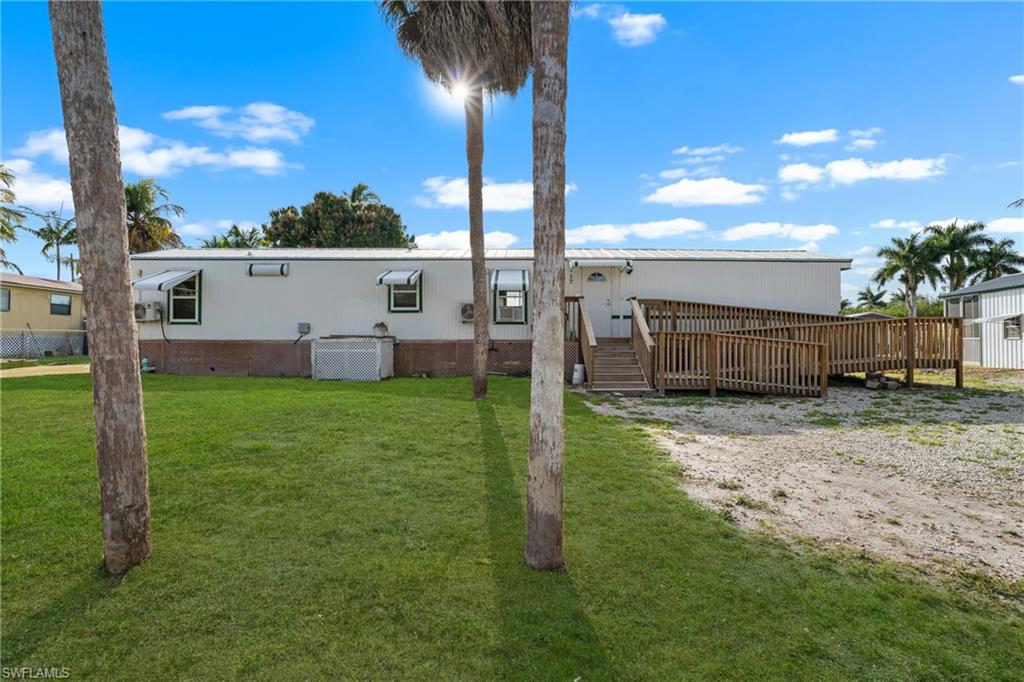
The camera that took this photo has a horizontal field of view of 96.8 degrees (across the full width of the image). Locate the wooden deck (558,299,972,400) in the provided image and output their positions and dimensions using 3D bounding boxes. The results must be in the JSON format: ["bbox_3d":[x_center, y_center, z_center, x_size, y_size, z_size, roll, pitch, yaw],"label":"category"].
[{"bbox_3d":[5.980,0.030,11.500,9.700,2.350,3.650,0,0,0],"label":"wooden deck"}]

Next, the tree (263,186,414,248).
[{"bbox_3d":[-9.500,-3.500,25.000,8.600,9.400,8.400,0,0,0],"label":"tree"}]

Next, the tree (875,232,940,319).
[{"bbox_3d":[26.100,-2.900,30.000,4.500,8.200,4.500,0,0,0],"label":"tree"}]

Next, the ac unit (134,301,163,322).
[{"bbox_3d":[-10.550,-0.820,13.070,0.800,0.550,0.320,0,0,0],"label":"ac unit"}]

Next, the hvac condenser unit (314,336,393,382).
[{"bbox_3d":[-4.390,0.480,12.700,1.830,1.160,1.280,0,0,0],"label":"hvac condenser unit"}]

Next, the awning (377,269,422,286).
[{"bbox_3d":[-3.150,-1.800,12.880,1.080,0.570,0.930,0,0,0],"label":"awning"}]

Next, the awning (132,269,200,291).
[{"bbox_3d":[-9.670,-1.710,12.720,1.110,0.760,1.220,0,0,0],"label":"awning"}]

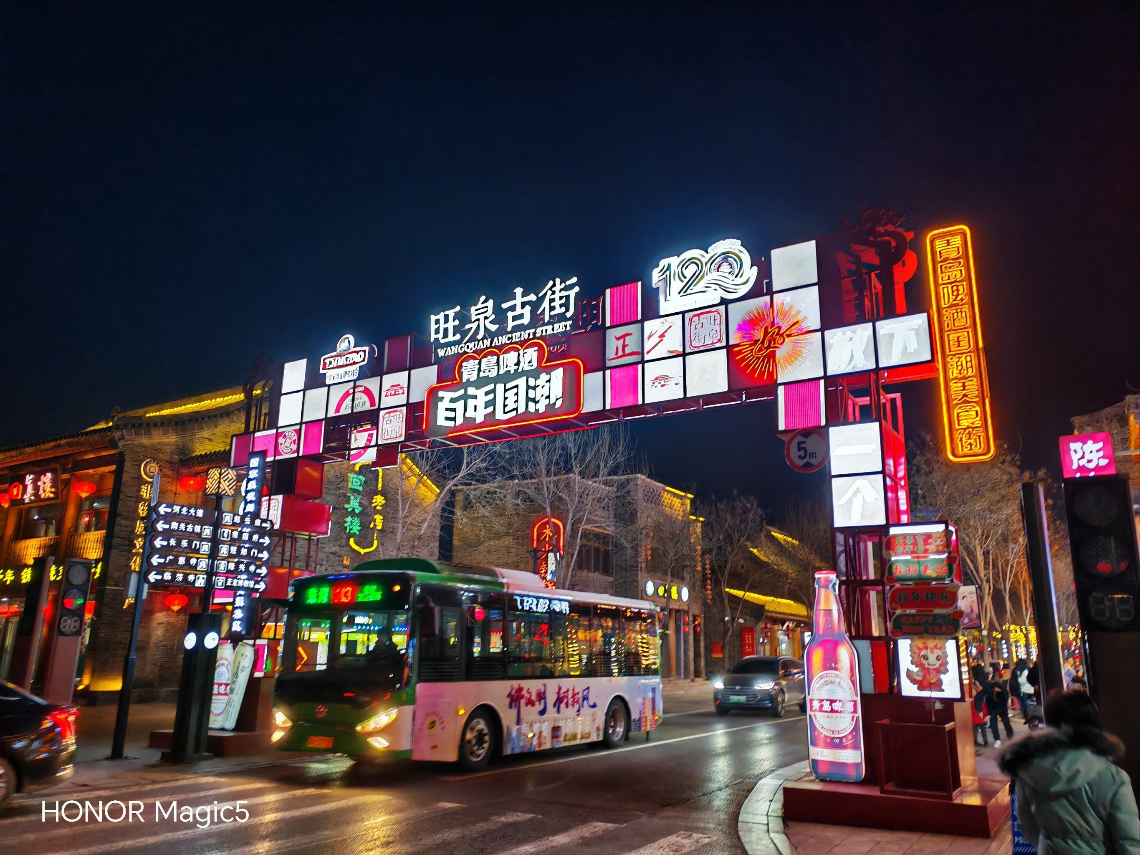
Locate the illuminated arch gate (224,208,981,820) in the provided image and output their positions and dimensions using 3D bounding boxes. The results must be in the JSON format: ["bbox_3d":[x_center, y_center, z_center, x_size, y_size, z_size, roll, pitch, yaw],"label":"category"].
[{"bbox_3d":[-0.893,1.225,13.704,13.755,7.677,2.100,-8,-17,31],"label":"illuminated arch gate"}]

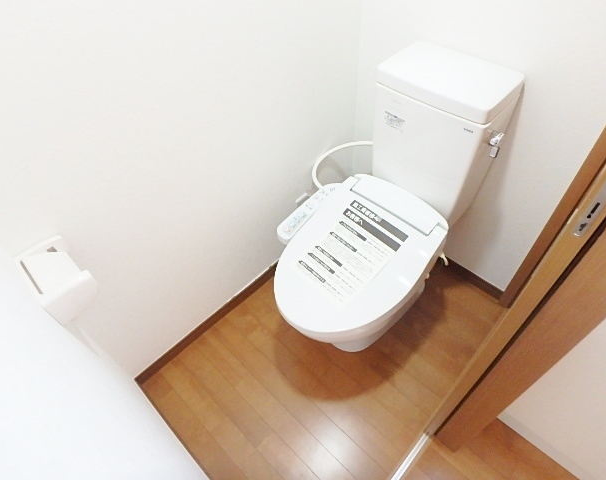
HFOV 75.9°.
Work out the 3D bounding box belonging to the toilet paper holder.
[{"bbox_3d":[-0.489,0.078,0.787,0.154,0.079,0.096,35,60,29],"label":"toilet paper holder"}]

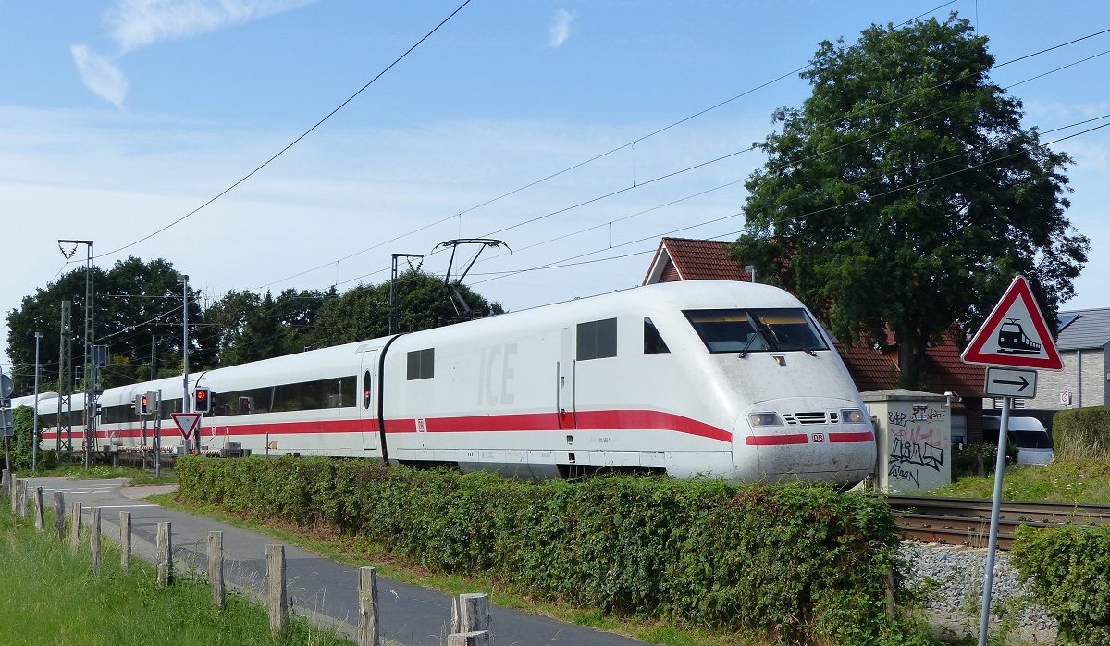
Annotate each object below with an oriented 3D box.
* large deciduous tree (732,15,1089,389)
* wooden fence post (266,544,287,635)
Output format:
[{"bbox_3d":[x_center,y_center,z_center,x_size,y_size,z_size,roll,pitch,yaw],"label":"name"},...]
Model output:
[{"bbox_3d":[11.328,-2.410,62.000,11.300,14.800,11.300,1,-4,-18],"label":"large deciduous tree"},{"bbox_3d":[-2.757,2.647,19.400,0.150,0.917,0.150,0,-4,-20],"label":"wooden fence post"}]

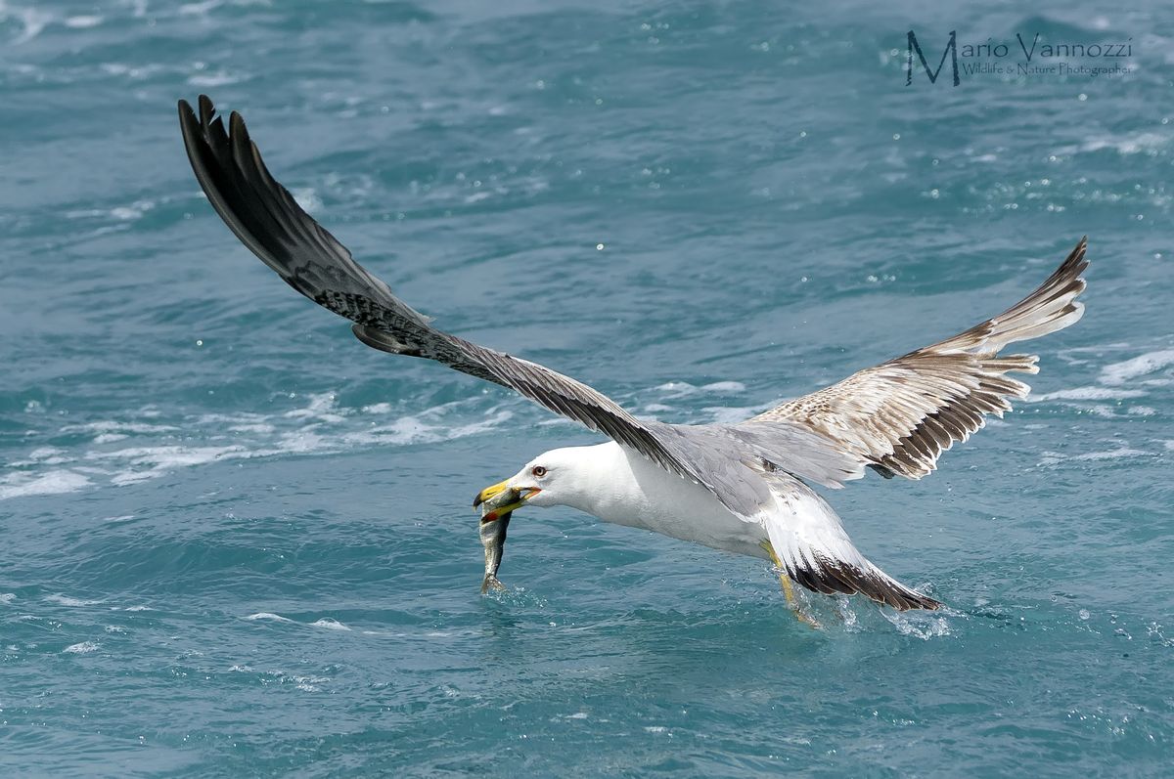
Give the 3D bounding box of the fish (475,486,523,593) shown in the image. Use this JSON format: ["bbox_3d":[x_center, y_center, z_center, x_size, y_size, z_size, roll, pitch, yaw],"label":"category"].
[{"bbox_3d":[-0.097,0.166,9.750,0.047,0.122,0.027,5,10,-6],"label":"fish"}]

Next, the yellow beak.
[{"bbox_3d":[-0.089,0.121,9.750,0.078,0.038,0.024,-19,8,13],"label":"yellow beak"}]

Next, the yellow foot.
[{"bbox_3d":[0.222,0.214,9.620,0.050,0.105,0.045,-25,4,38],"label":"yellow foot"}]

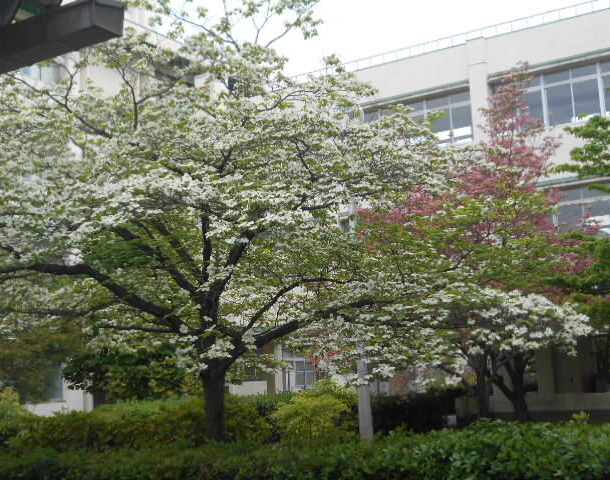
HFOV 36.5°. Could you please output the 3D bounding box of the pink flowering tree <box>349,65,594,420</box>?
[{"bbox_3d":[2.655,0.154,14.577,3.900,5.839,3.800,-5,-9,10],"label":"pink flowering tree"}]

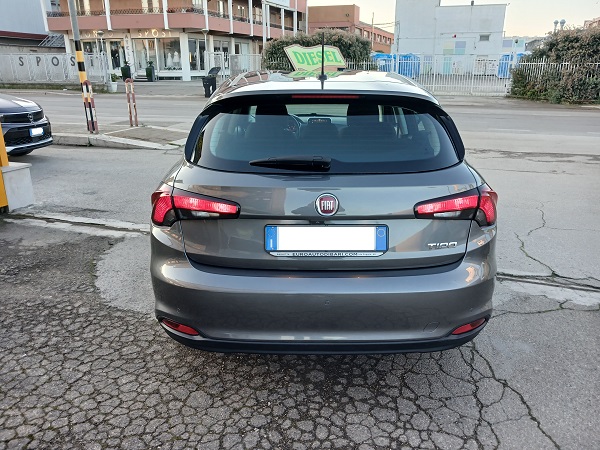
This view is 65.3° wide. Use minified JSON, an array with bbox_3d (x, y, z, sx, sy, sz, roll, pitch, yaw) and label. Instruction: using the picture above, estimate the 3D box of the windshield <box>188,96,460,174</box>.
[{"bbox_3d":[0.120,-0.416,2.118,1.300,0.325,0.300,0,18,0],"label":"windshield"}]

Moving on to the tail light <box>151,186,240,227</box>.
[{"bbox_3d":[-0.500,-0.074,2.184,0.490,0.185,0.330,0,18,0],"label":"tail light"}]

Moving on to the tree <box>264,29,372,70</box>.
[{"bbox_3d":[1.175,-10.089,28.892,6.550,3.700,3.200,0,18,0],"label":"tree"}]

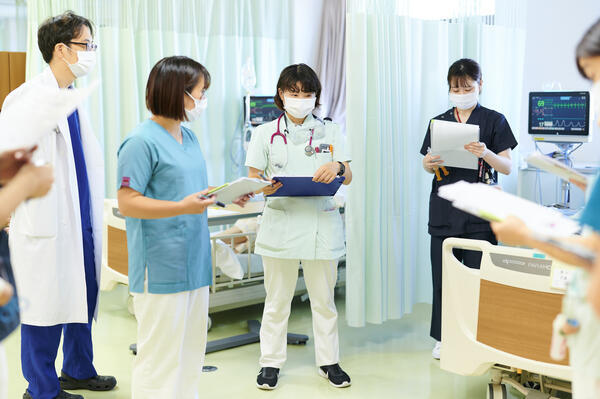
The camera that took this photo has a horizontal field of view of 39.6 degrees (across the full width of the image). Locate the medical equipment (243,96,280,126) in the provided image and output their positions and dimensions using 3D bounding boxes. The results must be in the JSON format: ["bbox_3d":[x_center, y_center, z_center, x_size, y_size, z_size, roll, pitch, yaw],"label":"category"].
[{"bbox_3d":[-0.282,-0.714,7.074,0.385,0.320,0.170,1,6,12],"label":"medical equipment"}]

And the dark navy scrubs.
[{"bbox_3d":[0.908,0.143,4.448,0.510,1.284,0.320,2,6,20],"label":"dark navy scrubs"}]

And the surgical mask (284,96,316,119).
[{"bbox_3d":[0.002,-0.427,3.890,0.150,0.105,0.090,0,14,-2],"label":"surgical mask"}]

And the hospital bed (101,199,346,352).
[{"bbox_3d":[-0.255,0.317,5.745,2.120,0.830,0.970,-6,8,-44],"label":"hospital bed"}]

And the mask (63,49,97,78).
[{"bbox_3d":[-1.008,-0.621,3.816,0.110,0.120,0.140,11,9,21],"label":"mask"}]

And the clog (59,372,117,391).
[{"bbox_3d":[-1.040,0.863,4.068,0.283,0.098,0.108,1,6,11],"label":"clog"}]

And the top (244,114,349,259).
[{"bbox_3d":[-0.017,-0.063,4.018,0.490,0.681,0.290,-1,6,-3],"label":"top"}]

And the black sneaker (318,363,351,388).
[{"bbox_3d":[0.156,0.846,4.141,0.098,0.100,0.255,-4,7,-30],"label":"black sneaker"}]

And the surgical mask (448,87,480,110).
[{"bbox_3d":[0.842,-0.520,4.289,0.150,0.120,0.095,2,16,22],"label":"surgical mask"}]

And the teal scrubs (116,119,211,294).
[{"bbox_3d":[-0.556,0.021,3.440,0.290,0.699,0.440,3,7,32],"label":"teal scrubs"}]

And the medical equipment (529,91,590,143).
[{"bbox_3d":[1.668,-0.528,5.325,0.385,0.320,0.170,2,6,24],"label":"medical equipment"}]

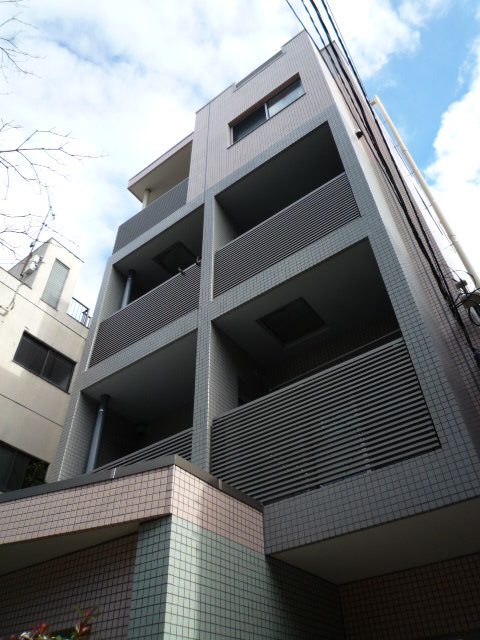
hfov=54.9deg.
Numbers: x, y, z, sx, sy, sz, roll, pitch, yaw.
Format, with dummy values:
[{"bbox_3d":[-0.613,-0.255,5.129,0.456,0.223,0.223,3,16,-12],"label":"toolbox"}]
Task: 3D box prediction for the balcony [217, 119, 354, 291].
[{"bbox_3d":[0.823,-1.276,6.794,2.122,2.494,1.200,-28,-49,25],"label":"balcony"}]

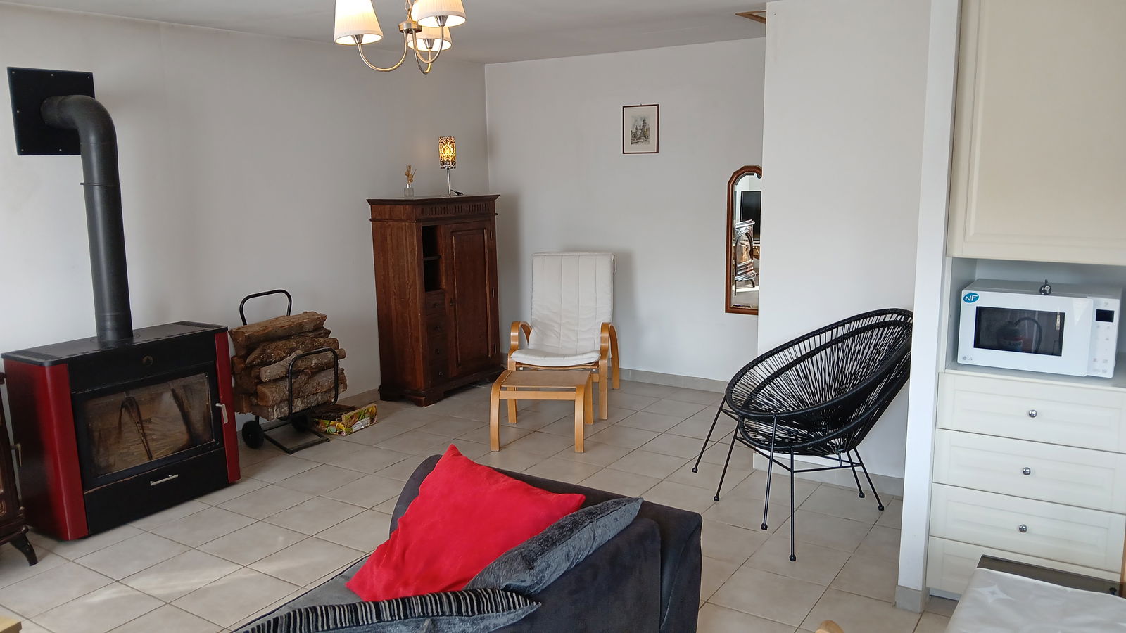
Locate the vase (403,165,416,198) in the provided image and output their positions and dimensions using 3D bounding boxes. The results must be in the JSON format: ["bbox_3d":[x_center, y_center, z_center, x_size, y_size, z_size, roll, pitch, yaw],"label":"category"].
[{"bbox_3d":[-1.094,-0.961,5.540,0.068,0.220,0.072,5,11,33],"label":"vase"}]

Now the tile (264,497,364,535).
[{"bbox_3d":[-1.134,0.909,3.557,0.328,0.010,0.328,5,11,32],"label":"tile"}]

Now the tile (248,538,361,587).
[{"bbox_3d":[-1.064,1.024,3.238,0.335,0.010,0.335,5,11,33],"label":"tile"}]

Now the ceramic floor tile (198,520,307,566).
[{"bbox_3d":[-1.308,0.956,3.284,0.328,0.010,0.328,5,11,32],"label":"ceramic floor tile"}]

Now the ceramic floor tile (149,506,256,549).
[{"bbox_3d":[-1.656,0.977,3.600,0.335,0.010,0.335,5,11,33],"label":"ceramic floor tile"}]

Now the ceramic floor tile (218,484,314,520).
[{"bbox_3d":[-1.422,0.886,3.735,0.328,0.010,0.328,5,11,31],"label":"ceramic floor tile"}]

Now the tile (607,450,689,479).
[{"bbox_3d":[0.452,0.800,4.160,0.335,0.012,0.335,6,12,37],"label":"tile"}]

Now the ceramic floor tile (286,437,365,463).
[{"bbox_3d":[-1.386,0.792,4.584,0.335,0.010,0.335,5,11,33],"label":"ceramic floor tile"}]

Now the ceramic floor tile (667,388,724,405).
[{"bbox_3d":[0.950,0.573,5.499,0.335,0.010,0.325,5,11,33],"label":"ceramic floor tile"}]

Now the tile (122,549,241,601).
[{"bbox_3d":[-1.478,1.001,3.016,0.328,0.010,0.328,5,11,32],"label":"tile"}]

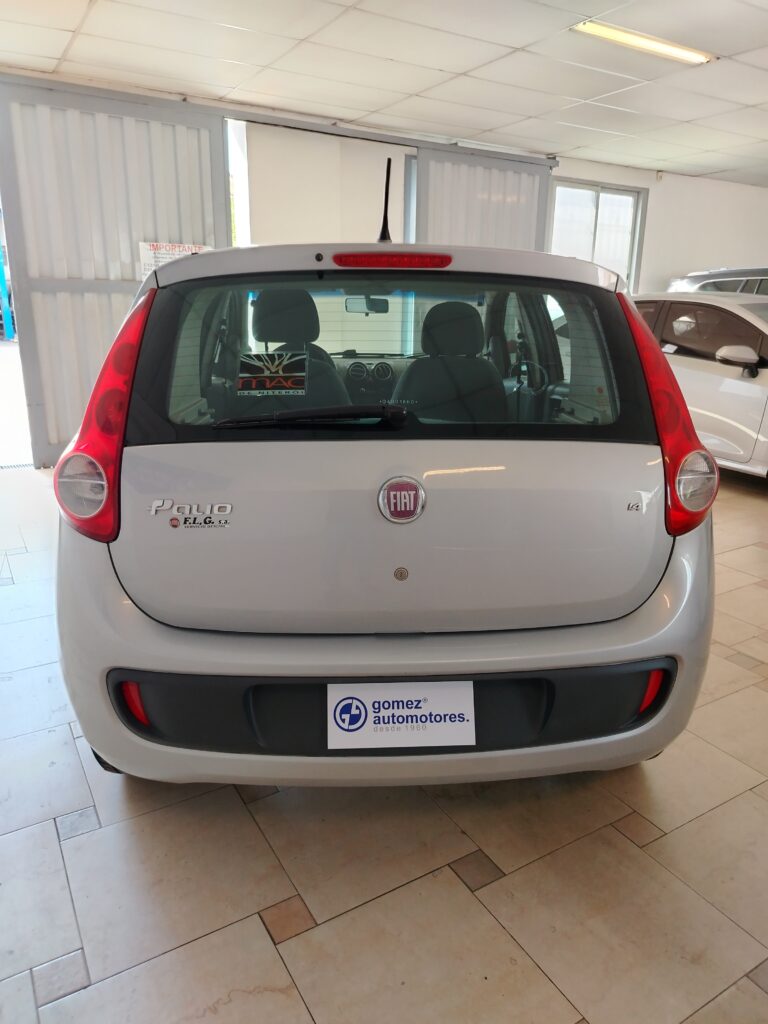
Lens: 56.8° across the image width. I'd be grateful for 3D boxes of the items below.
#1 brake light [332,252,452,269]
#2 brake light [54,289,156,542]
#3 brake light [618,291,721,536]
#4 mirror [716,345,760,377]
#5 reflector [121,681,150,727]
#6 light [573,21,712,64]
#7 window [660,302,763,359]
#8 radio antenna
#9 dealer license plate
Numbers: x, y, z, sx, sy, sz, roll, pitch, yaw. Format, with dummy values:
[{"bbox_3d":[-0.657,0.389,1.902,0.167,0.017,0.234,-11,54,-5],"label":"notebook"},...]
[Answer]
[{"bbox_3d":[0.021,-0.583,1.643,0.278,0.034,0.030,-1,16,-4],"label":"brake light"},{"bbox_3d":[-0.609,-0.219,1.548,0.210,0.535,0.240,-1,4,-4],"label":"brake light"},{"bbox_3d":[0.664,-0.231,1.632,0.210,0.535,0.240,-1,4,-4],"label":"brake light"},{"bbox_3d":[2.450,-1.043,4.896,0.250,0.200,0.150,-7,18,-24],"label":"mirror"},{"bbox_3d":[-0.525,0.407,1.501,0.055,0.103,0.035,4,16,11],"label":"reflector"},{"bbox_3d":[1.634,-2.896,4.402,1.170,0.050,0.170,-9,19,-31],"label":"light"},{"bbox_3d":[2.458,-1.345,5.298,0.080,0.400,0.870,12,9,-28],"label":"window"},{"bbox_3d":[0.008,-0.784,1.803,0.034,0.240,0.034,-1,57,-4],"label":"radio antenna"},{"bbox_3d":[0.035,0.411,1.437,0.297,0.132,0.010,-1,-6,-4],"label":"dealer license plate"}]

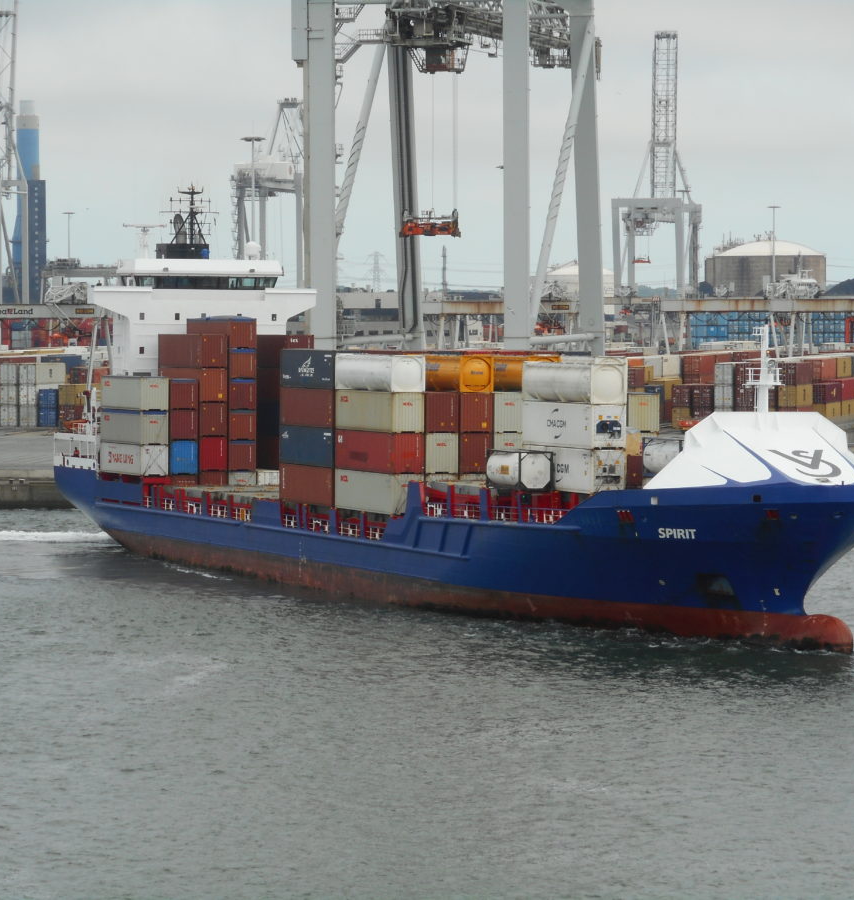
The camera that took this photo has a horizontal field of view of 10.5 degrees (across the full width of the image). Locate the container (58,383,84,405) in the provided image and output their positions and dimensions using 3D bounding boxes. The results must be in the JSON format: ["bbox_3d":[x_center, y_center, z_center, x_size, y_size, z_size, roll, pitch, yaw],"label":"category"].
[{"bbox_3d":[-48.780,-7.902,656.197,2.440,2.900,12.190,0,2,15],"label":"container"}]

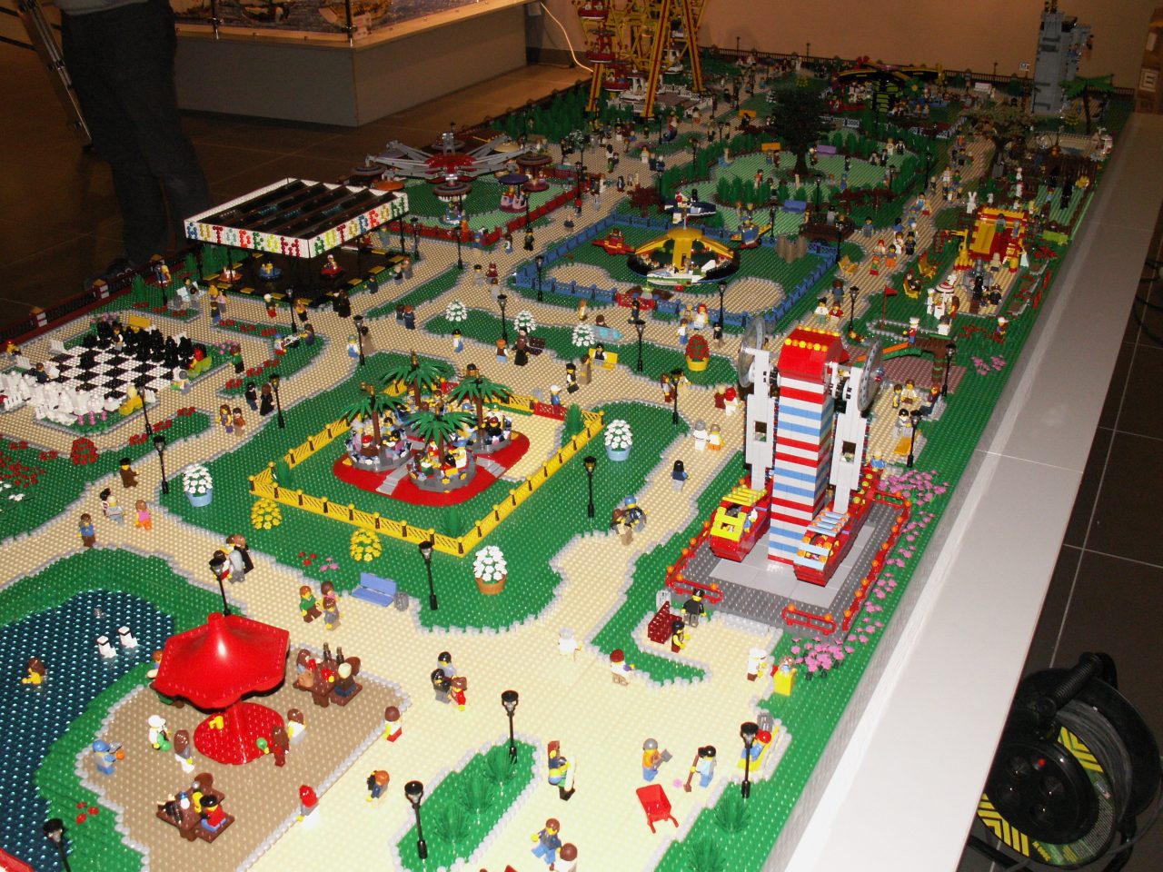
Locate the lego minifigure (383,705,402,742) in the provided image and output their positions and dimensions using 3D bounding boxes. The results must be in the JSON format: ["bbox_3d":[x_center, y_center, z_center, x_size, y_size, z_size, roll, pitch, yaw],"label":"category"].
[{"bbox_3d":[-0.177,0.269,1.102,0.017,0.036,0.024,13,31,25],"label":"lego minifigure"}]

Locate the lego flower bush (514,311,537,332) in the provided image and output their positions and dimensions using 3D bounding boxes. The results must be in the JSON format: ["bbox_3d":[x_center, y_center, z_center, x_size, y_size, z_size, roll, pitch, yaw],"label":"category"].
[{"bbox_3d":[-0.094,-0.192,1.979,0.036,0.033,0.036,-1,29,1],"label":"lego flower bush"}]

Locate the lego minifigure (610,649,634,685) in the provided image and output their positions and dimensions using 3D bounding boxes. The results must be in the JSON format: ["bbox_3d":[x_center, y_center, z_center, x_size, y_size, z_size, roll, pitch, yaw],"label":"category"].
[{"bbox_3d":[0.041,0.235,1.205,0.026,0.040,0.016,13,32,25],"label":"lego minifigure"}]

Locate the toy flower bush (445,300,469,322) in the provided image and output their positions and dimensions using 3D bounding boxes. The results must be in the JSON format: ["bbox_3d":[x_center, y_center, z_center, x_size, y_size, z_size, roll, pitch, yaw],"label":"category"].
[{"bbox_3d":[-0.213,-0.218,2.012,0.036,0.034,0.036,-1,28,0],"label":"toy flower bush"}]

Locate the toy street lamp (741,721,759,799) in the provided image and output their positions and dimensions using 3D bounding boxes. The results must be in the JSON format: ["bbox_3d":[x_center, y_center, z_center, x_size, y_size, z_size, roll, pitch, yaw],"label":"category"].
[{"bbox_3d":[0.144,0.282,1.018,0.016,0.080,0.016,0,28,0],"label":"toy street lamp"}]

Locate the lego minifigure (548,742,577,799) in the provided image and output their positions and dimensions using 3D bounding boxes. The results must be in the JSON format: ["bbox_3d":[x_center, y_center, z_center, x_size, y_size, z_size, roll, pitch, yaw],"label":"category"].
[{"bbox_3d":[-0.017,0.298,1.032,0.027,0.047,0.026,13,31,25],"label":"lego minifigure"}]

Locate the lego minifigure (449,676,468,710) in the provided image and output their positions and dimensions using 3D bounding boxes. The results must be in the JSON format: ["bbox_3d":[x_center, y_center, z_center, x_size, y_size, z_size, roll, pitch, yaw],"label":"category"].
[{"bbox_3d":[-0.122,0.254,1.164,0.023,0.036,0.017,13,32,25],"label":"lego minifigure"}]

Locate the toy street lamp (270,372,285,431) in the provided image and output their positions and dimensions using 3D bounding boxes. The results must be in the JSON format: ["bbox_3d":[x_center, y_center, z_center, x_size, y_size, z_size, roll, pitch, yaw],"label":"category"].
[{"bbox_3d":[-0.440,-0.050,1.704,0.016,0.081,0.016,13,32,25],"label":"toy street lamp"}]

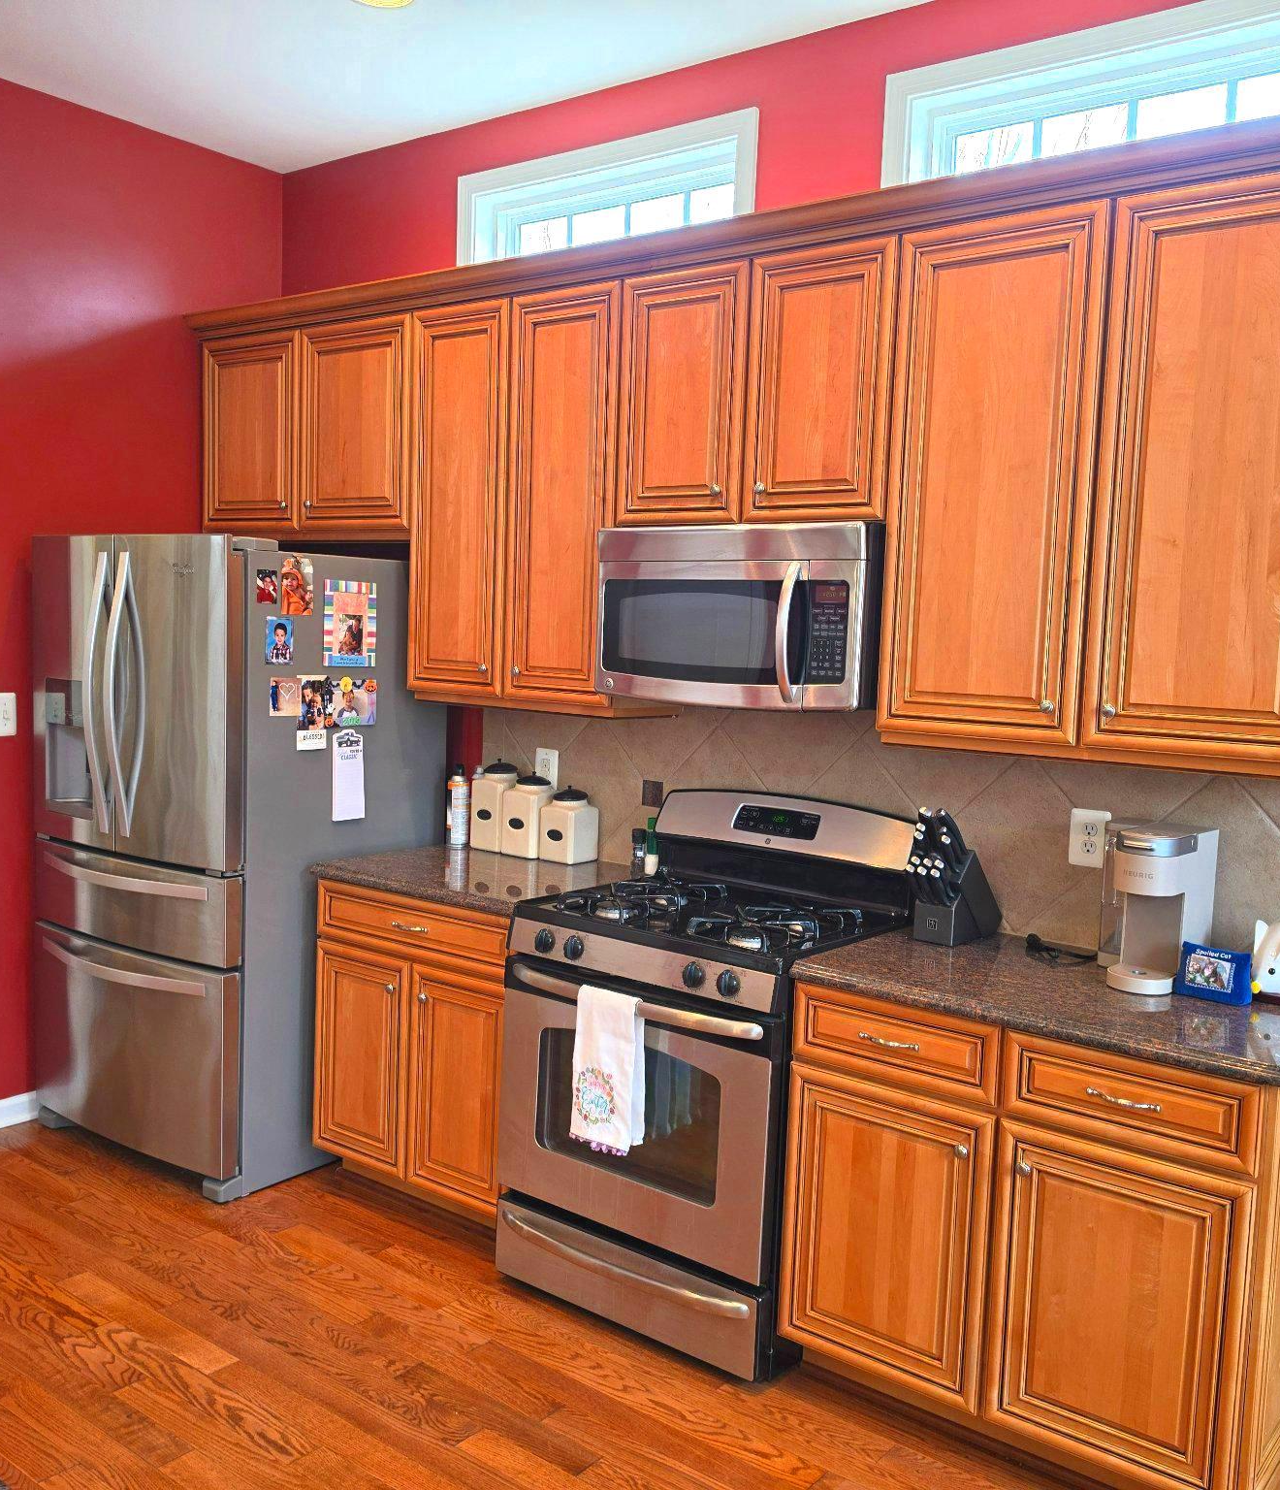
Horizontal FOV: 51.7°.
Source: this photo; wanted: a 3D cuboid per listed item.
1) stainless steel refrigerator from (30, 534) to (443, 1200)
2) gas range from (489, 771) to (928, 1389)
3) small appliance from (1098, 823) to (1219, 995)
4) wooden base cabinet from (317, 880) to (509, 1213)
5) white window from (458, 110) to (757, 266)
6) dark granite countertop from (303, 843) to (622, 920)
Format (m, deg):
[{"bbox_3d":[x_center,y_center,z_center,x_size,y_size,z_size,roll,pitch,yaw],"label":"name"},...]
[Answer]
[{"bbox_3d":[-1.207,0.289,4.041,0.938,1.768,0.867,6,6,37],"label":"stainless steel refrigerator"},{"bbox_3d":[0.152,0.731,3.169,0.753,1.152,0.690,6,6,37],"label":"gas range"},{"bbox_3d":[1.061,0.328,2.712,0.182,0.305,0.295,5,6,29],"label":"small appliance"},{"bbox_3d":[-0.414,0.790,3.675,0.751,0.820,0.625,6,6,37],"label":"wooden base cabinet"},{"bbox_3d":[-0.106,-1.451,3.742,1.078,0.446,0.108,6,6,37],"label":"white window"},{"bbox_3d":[-0.402,0.361,3.643,0.765,0.041,0.640,6,6,37],"label":"dark granite countertop"}]

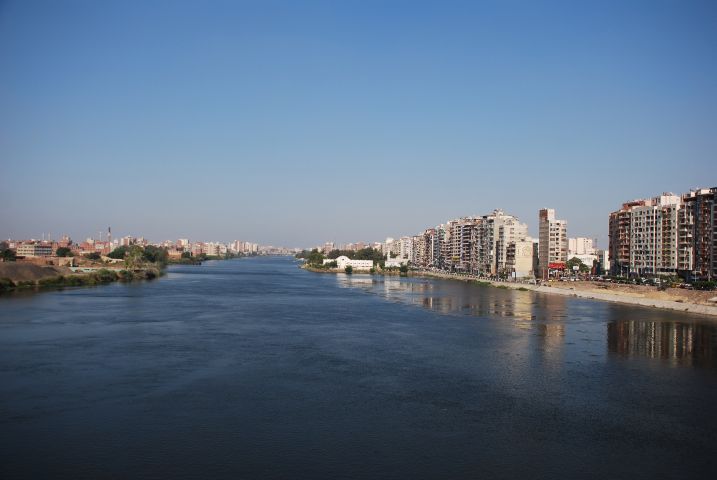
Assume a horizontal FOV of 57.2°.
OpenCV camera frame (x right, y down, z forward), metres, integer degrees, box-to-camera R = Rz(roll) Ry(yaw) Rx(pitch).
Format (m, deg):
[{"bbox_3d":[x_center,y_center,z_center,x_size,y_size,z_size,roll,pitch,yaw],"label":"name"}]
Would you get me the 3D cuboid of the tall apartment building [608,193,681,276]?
[{"bbox_3d":[160.117,-0.972,352.091,18.000,39.000,61.000,2,-1,-9],"label":"tall apartment building"}]

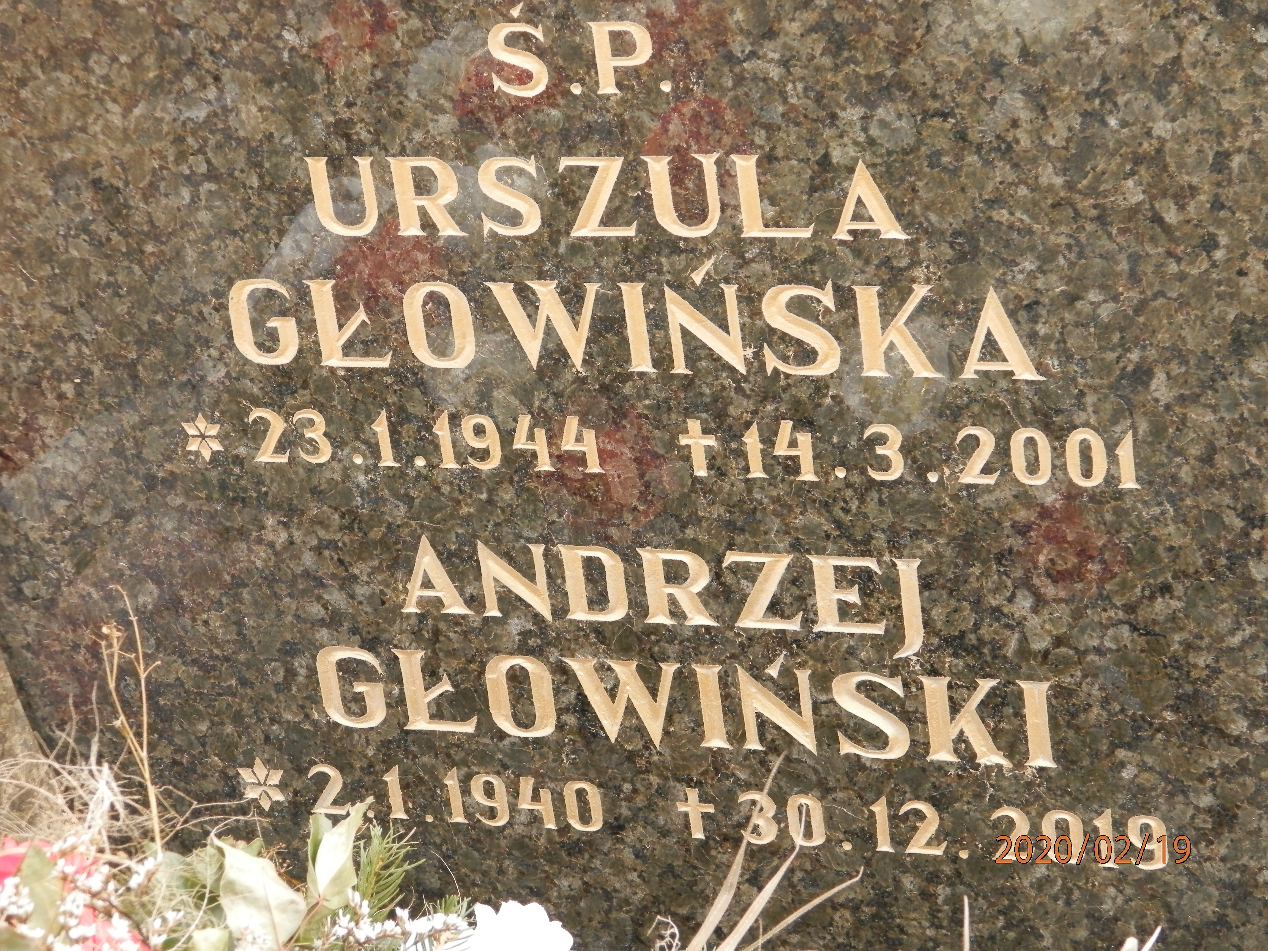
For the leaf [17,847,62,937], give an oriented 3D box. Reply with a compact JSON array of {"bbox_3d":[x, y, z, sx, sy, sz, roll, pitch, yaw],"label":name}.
[{"bbox_3d":[-0.317,0.222,2.070,0.025,0.044,0.020,-9,25,0],"label":"leaf"}]

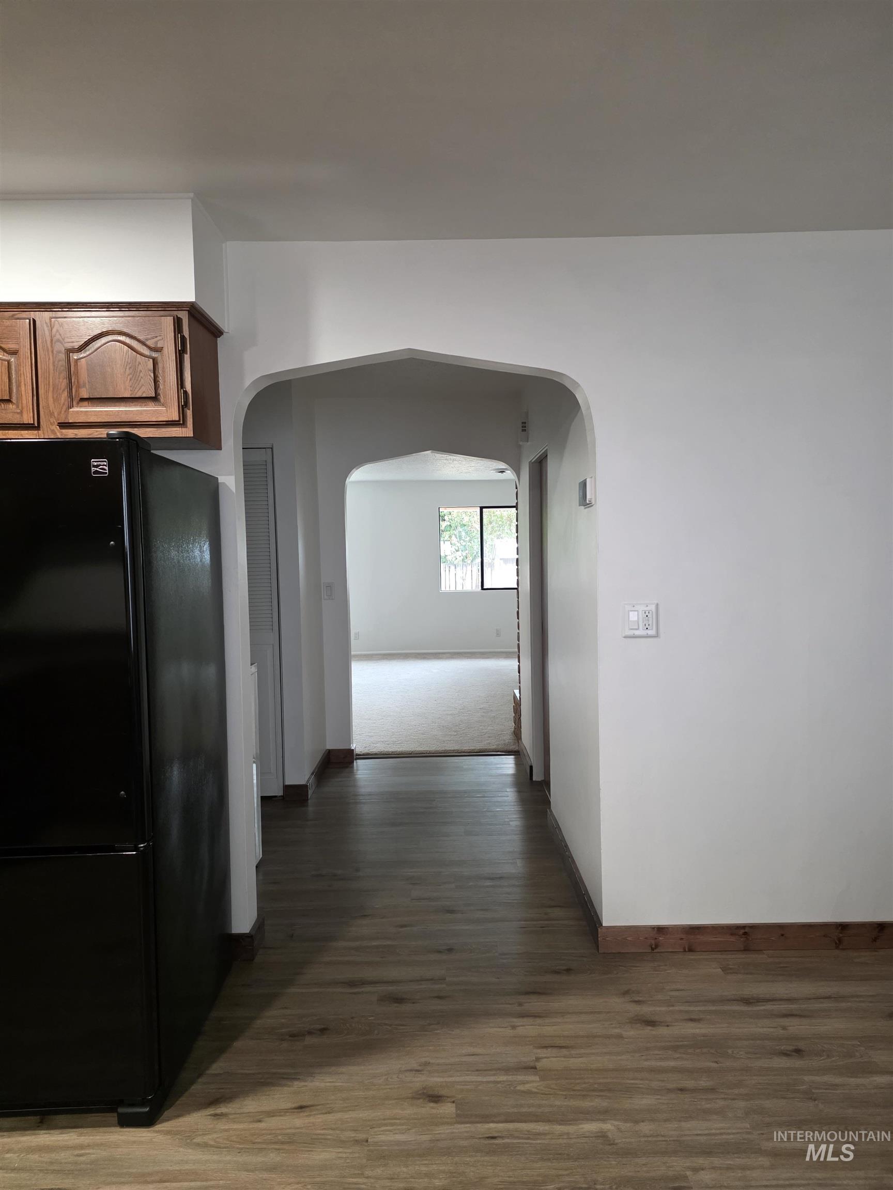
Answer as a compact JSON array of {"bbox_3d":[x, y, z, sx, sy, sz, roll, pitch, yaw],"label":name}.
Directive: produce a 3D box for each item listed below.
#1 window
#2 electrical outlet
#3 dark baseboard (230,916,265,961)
[{"bbox_3d":[0.512,-0.661,11.317,1.201,1.211,0.100,-1,3,0],"label":"window"},{"bbox_3d":[0.662,0.087,2.697,0.119,0.120,0.012,-1,3,0],"label":"electrical outlet"},{"bbox_3d":[-0.706,1.214,2.792,0.093,0.090,0.143,-1,3,0],"label":"dark baseboard"}]

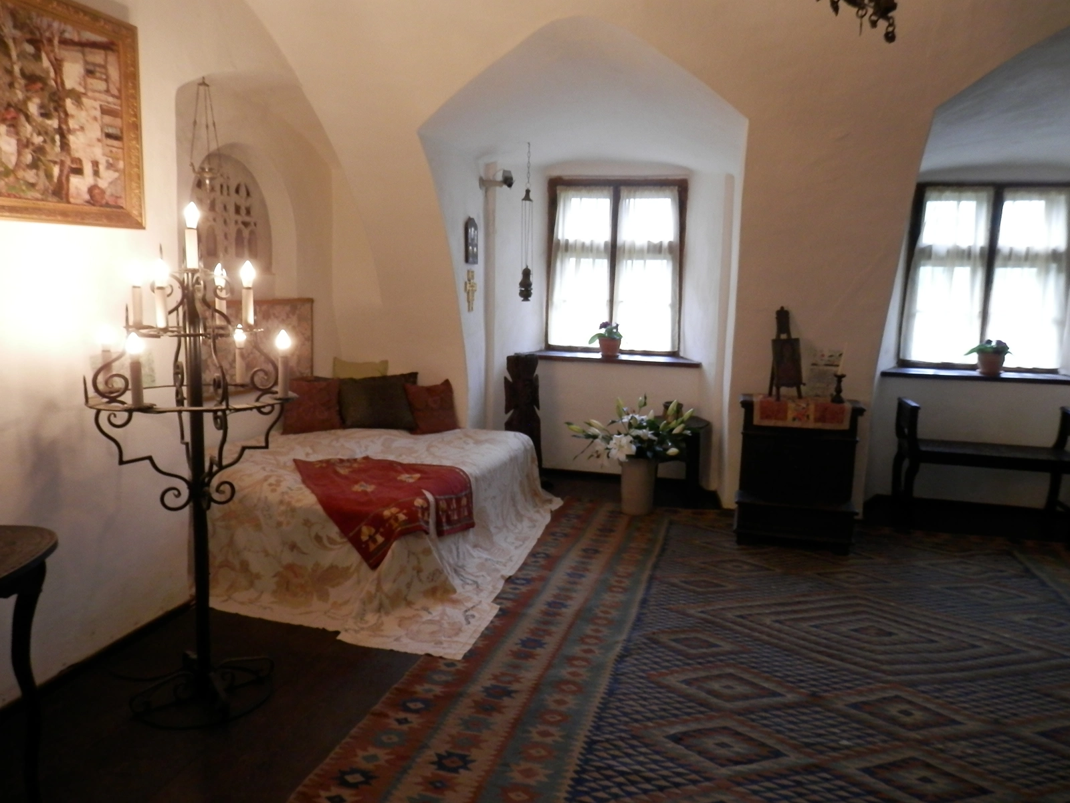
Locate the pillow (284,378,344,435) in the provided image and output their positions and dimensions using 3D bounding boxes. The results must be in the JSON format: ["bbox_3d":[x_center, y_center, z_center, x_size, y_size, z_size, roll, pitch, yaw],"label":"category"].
[{"bbox_3d":[-1.466,0.025,5.085,0.390,0.370,0.143,-1,-7,-21],"label":"pillow"}]

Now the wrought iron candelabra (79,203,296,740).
[{"bbox_3d":[-1.068,0.172,2.453,0.598,1.593,0.598,3,7,14],"label":"wrought iron candelabra"}]

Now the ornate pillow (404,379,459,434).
[{"bbox_3d":[-0.694,0.036,5.193,0.357,0.364,0.130,-1,-8,-17],"label":"ornate pillow"}]

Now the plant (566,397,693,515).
[{"bbox_3d":[0.599,0.336,4.955,0.780,0.741,0.676,3,7,14],"label":"plant"}]

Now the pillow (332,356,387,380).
[{"bbox_3d":[-1.250,-0.083,5.488,0.397,0.435,0.130,2,-5,6],"label":"pillow"}]

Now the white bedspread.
[{"bbox_3d":[-0.874,0.526,4.263,1.664,0.455,2.353,3,7,14],"label":"white bedspread"}]

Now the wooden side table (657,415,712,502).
[{"bbox_3d":[0.900,0.399,5.329,0.585,0.546,0.585,3,7,14],"label":"wooden side table"}]

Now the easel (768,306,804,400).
[{"bbox_3d":[1.505,-0.282,4.644,0.182,0.554,0.195,-1,8,-20],"label":"easel"}]

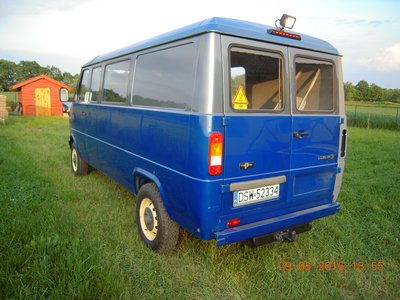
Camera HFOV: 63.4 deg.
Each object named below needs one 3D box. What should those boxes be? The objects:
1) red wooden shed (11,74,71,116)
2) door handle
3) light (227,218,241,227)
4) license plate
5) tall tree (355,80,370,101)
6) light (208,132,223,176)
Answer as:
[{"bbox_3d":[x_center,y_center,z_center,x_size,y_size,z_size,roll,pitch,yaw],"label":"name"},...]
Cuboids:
[{"bbox_3d":[-11.650,-3.961,23.600,3.650,2.780,3.100,-4,10,-33],"label":"red wooden shed"},{"bbox_3d":[0.901,-0.141,2.908,0.170,0.055,0.050,-4,10,-33],"label":"door handle"},{"bbox_3d":[0.275,0.591,2.635,0.108,0.055,0.035,-4,10,-33],"label":"light"},{"bbox_3d":[0.480,0.387,2.750,0.520,0.120,0.015,-4,10,-33],"label":"license plate"},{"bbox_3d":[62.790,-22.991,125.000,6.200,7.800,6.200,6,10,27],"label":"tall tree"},{"bbox_3d":[0.116,0.029,2.430,0.113,0.325,0.050,-4,10,-33],"label":"light"}]

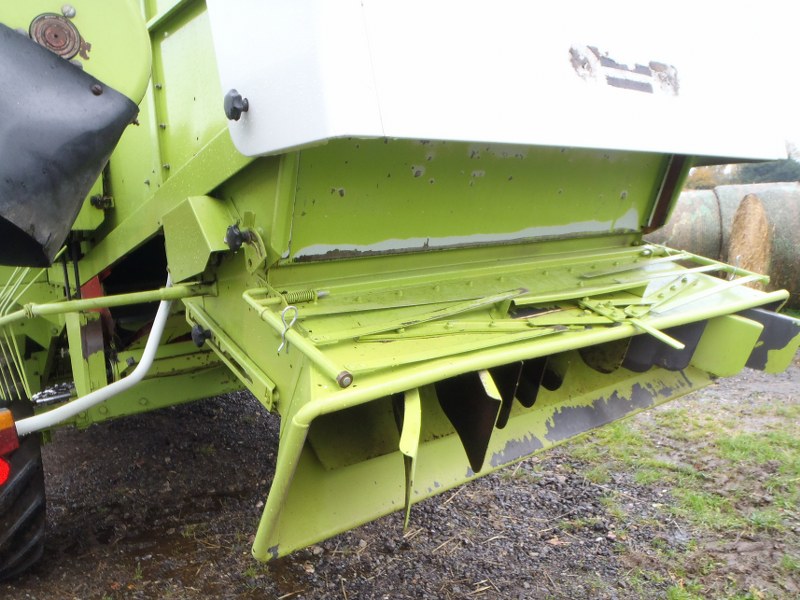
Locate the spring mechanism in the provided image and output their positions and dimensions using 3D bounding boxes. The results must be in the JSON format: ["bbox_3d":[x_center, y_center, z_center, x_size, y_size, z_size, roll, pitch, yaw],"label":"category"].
[{"bbox_3d":[-0.202,-0.007,1.340,0.088,0.026,0.026,-8,13,-38],"label":"spring mechanism"}]

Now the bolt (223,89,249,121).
[{"bbox_3d":[-0.303,-0.362,1.200,0.036,0.057,0.057,-8,13,-38],"label":"bolt"}]

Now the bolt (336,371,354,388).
[{"bbox_3d":[-0.087,0.127,1.030,0.023,0.023,0.015,-8,24,-38],"label":"bolt"}]

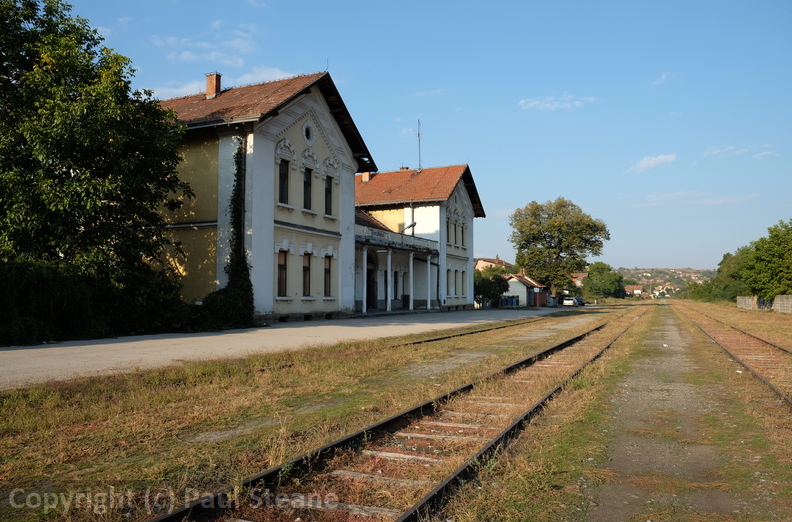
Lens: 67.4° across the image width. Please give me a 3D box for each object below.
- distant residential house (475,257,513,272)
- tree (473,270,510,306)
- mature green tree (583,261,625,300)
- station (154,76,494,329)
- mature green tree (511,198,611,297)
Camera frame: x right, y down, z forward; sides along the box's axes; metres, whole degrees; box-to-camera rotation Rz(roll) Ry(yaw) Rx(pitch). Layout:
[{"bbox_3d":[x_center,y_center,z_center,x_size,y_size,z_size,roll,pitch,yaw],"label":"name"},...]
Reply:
[{"bbox_3d":[26.263,2.761,160.000,10.800,7.100,10.000,-1,-4,24],"label":"distant residential house"},{"bbox_3d":[11.963,3.582,76.000,5.300,4.800,5.000,-1,-4,24],"label":"tree"},{"bbox_3d":[55.892,5.387,160.000,11.200,10.500,10.500,-1,-4,24],"label":"mature green tree"},{"bbox_3d":[-5.661,-3.156,50.045,15.850,15.070,39.950,-1,-4,24],"label":"station"},{"bbox_3d":[25.598,-1.566,93.000,15.900,16.700,15.000,-1,-4,24],"label":"mature green tree"}]

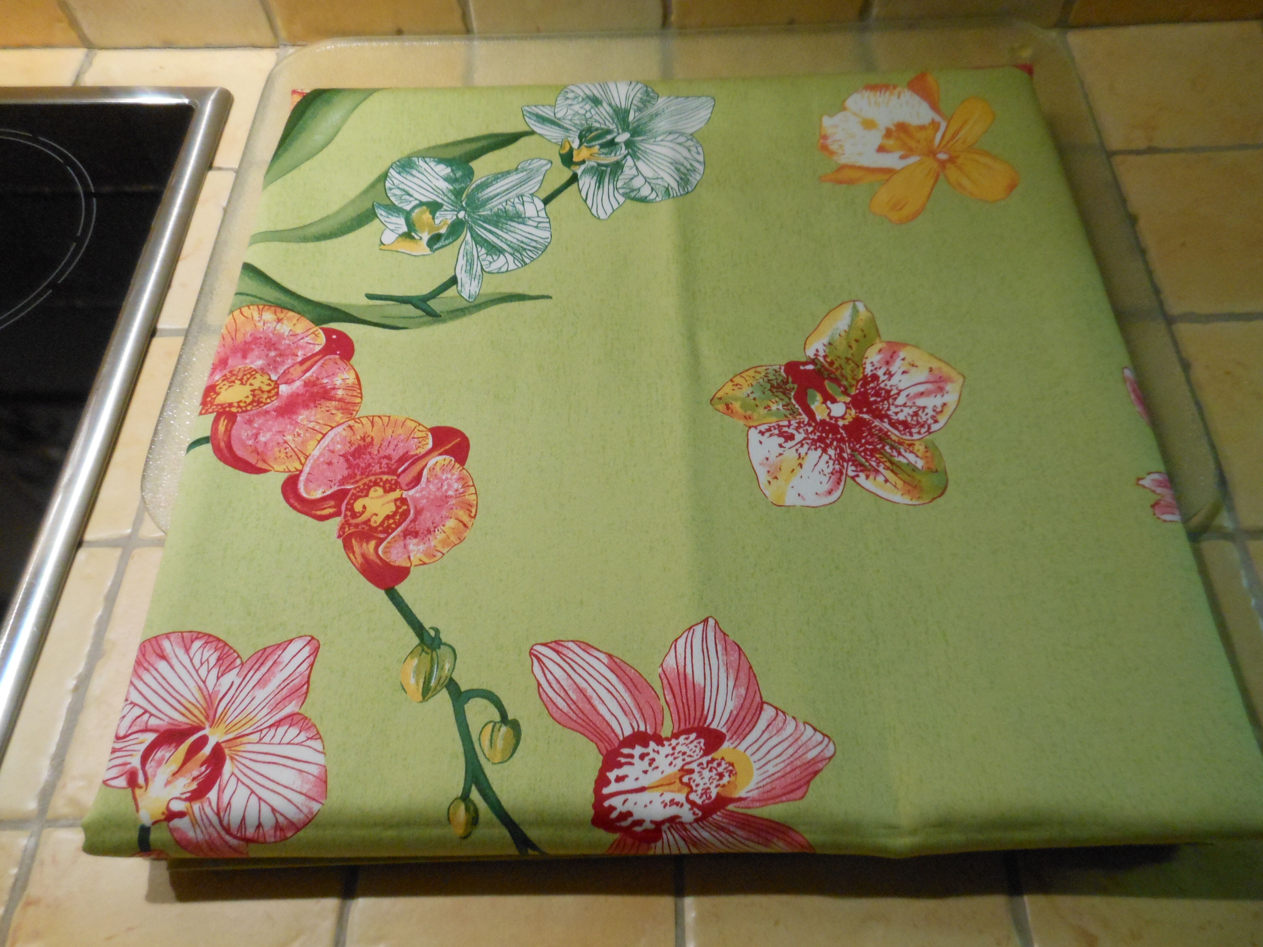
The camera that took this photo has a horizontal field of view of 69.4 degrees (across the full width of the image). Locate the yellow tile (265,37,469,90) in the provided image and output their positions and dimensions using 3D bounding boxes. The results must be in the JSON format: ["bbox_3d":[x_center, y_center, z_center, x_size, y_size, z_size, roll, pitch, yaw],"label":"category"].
[{"bbox_3d":[-0.138,-0.188,0.472,0.099,0.010,0.088,0,61,2],"label":"yellow tile"}]

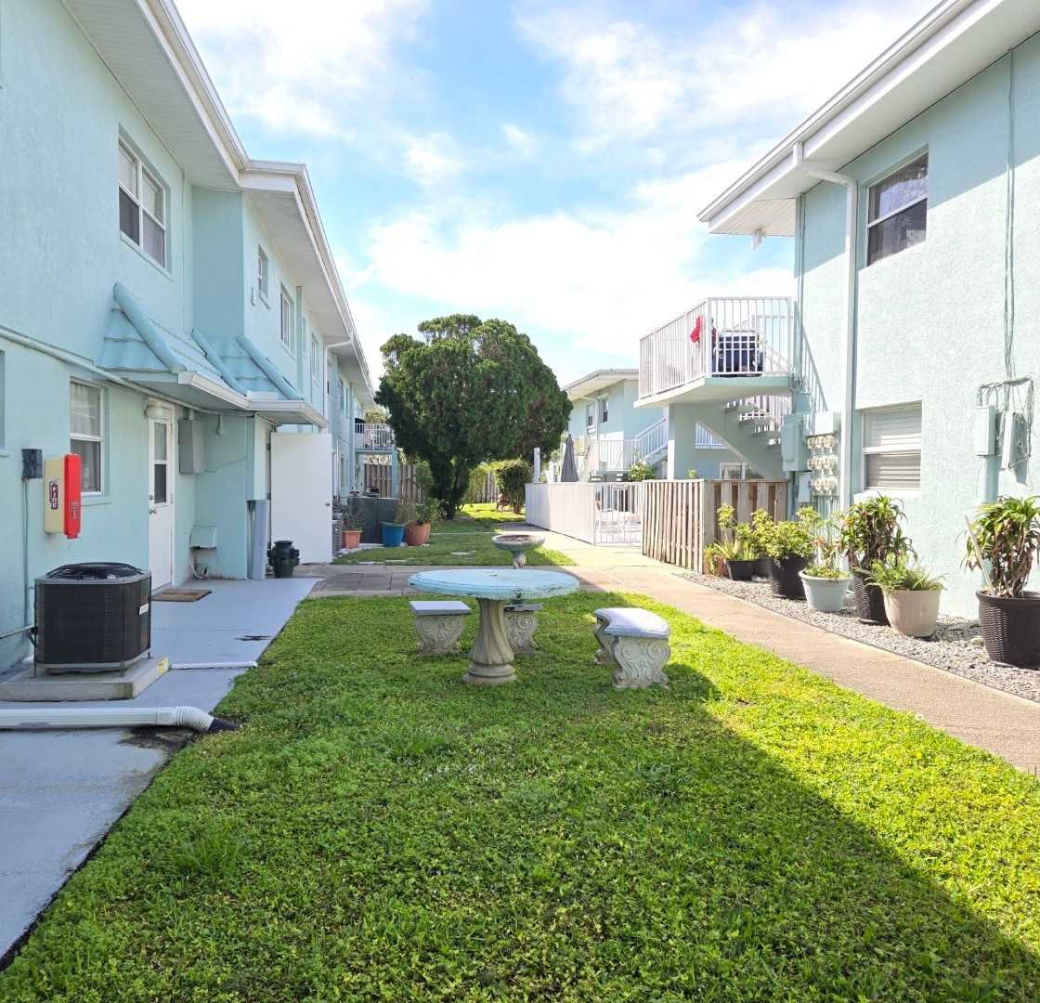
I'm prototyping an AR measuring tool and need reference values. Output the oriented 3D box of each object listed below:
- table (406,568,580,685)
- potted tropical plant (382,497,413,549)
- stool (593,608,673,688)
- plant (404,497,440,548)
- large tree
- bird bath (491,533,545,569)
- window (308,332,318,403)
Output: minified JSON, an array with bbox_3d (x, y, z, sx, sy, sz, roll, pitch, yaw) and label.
[{"bbox_3d":[-0.186,0.858,5.991,1.170,0.700,1.170,0,1,-8],"label":"table"},{"bbox_3d":[-2.461,0.398,17.740,0.620,1.030,0.600,0,1,-8],"label":"potted tropical plant"},{"bbox_3d":[0.750,1.008,6.293,0.470,0.390,1.000,0,1,-3],"label":"stool"},{"bbox_3d":[-2.015,0.402,18.038,0.720,1.000,0.680,0,1,-8],"label":"plant"},{"bbox_3d":[-1.643,-2.845,30.153,6.500,6.900,6.200,0,1,-8],"label":"large tree"},{"bbox_3d":[-0.009,0.743,8.870,0.530,0.790,0.530,0,1,-8],"label":"bird bath"},{"bbox_3d":[-5.016,-3.414,21.543,0.140,1.100,1.700,0,1,-8],"label":"window"}]

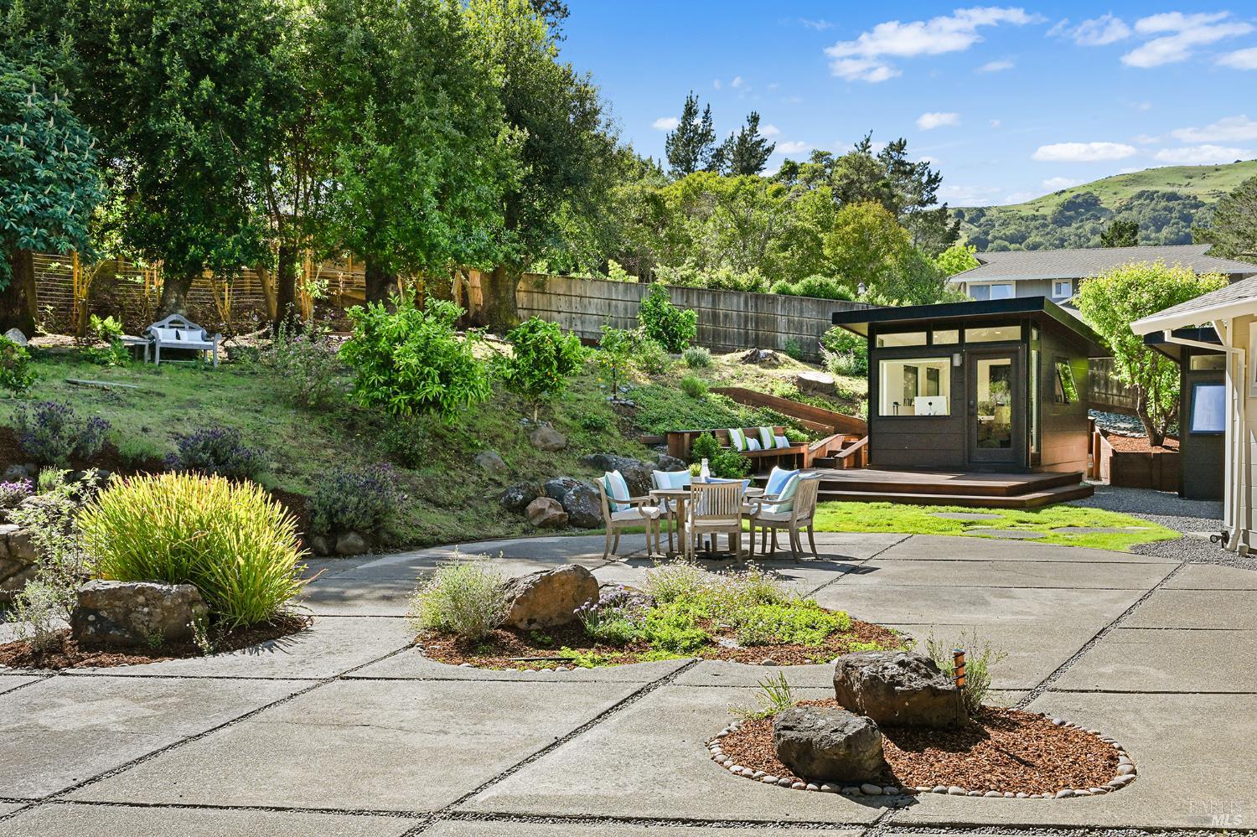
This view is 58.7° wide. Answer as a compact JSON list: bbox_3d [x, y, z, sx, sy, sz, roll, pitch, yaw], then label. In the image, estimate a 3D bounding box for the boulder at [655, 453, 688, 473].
[{"bbox_3d":[0.673,0.760,17.802,0.520,0.420,0.450,0,0,11],"label":"boulder"}]

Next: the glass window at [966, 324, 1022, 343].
[{"bbox_3d":[7.067,-1.638,21.600,1.080,0.290,0.070,0,0,33],"label":"glass window"}]

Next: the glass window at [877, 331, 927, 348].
[{"bbox_3d":[5.126,-1.465,20.897,0.970,0.260,0.060,0,0,35],"label":"glass window"}]

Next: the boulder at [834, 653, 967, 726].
[{"bbox_3d":[1.405,1.397,5.803,0.660,0.300,0.460,0,0,6],"label":"boulder"}]

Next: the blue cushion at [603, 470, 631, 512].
[{"bbox_3d":[-0.121,0.820,12.520,0.150,0.450,0.450,-16,-6,22],"label":"blue cushion"}]

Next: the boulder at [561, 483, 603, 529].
[{"bbox_3d":[-0.631,1.182,15.100,0.600,0.610,0.550,0,0,-2],"label":"boulder"}]

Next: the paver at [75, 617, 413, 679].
[{"bbox_3d":[-2.300,1.565,7.620,2.100,0.100,2.050,0,0,4],"label":"paver"}]

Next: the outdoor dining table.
[{"bbox_3d":[0.898,1.182,12.903,1.280,0.730,1.280,0,0,0],"label":"outdoor dining table"}]

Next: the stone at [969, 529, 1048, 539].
[{"bbox_3d":[4.923,1.501,14.500,1.060,0.060,0.820,0,0,0],"label":"stone"}]

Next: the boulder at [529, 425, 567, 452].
[{"bbox_3d":[-1.284,0.321,17.800,0.600,0.420,0.500,0,0,-4],"label":"boulder"}]

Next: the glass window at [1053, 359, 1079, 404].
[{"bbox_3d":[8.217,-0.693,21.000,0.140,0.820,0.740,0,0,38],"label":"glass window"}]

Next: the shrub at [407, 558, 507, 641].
[{"bbox_3d":[-1.204,1.253,7.853,0.660,0.550,0.620,0,0,0],"label":"shrub"}]

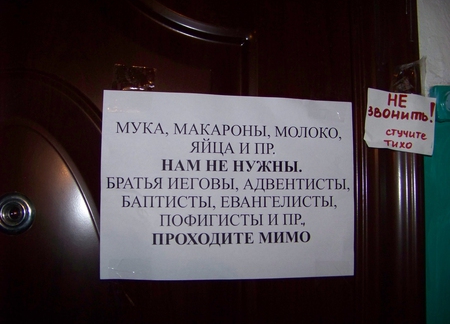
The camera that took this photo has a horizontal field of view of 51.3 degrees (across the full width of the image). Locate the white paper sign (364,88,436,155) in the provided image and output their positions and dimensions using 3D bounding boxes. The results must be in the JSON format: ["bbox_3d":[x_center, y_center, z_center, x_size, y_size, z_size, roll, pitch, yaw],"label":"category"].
[{"bbox_3d":[0.216,-0.049,0.578,0.092,0.073,0.004,7,-5,-9],"label":"white paper sign"}]

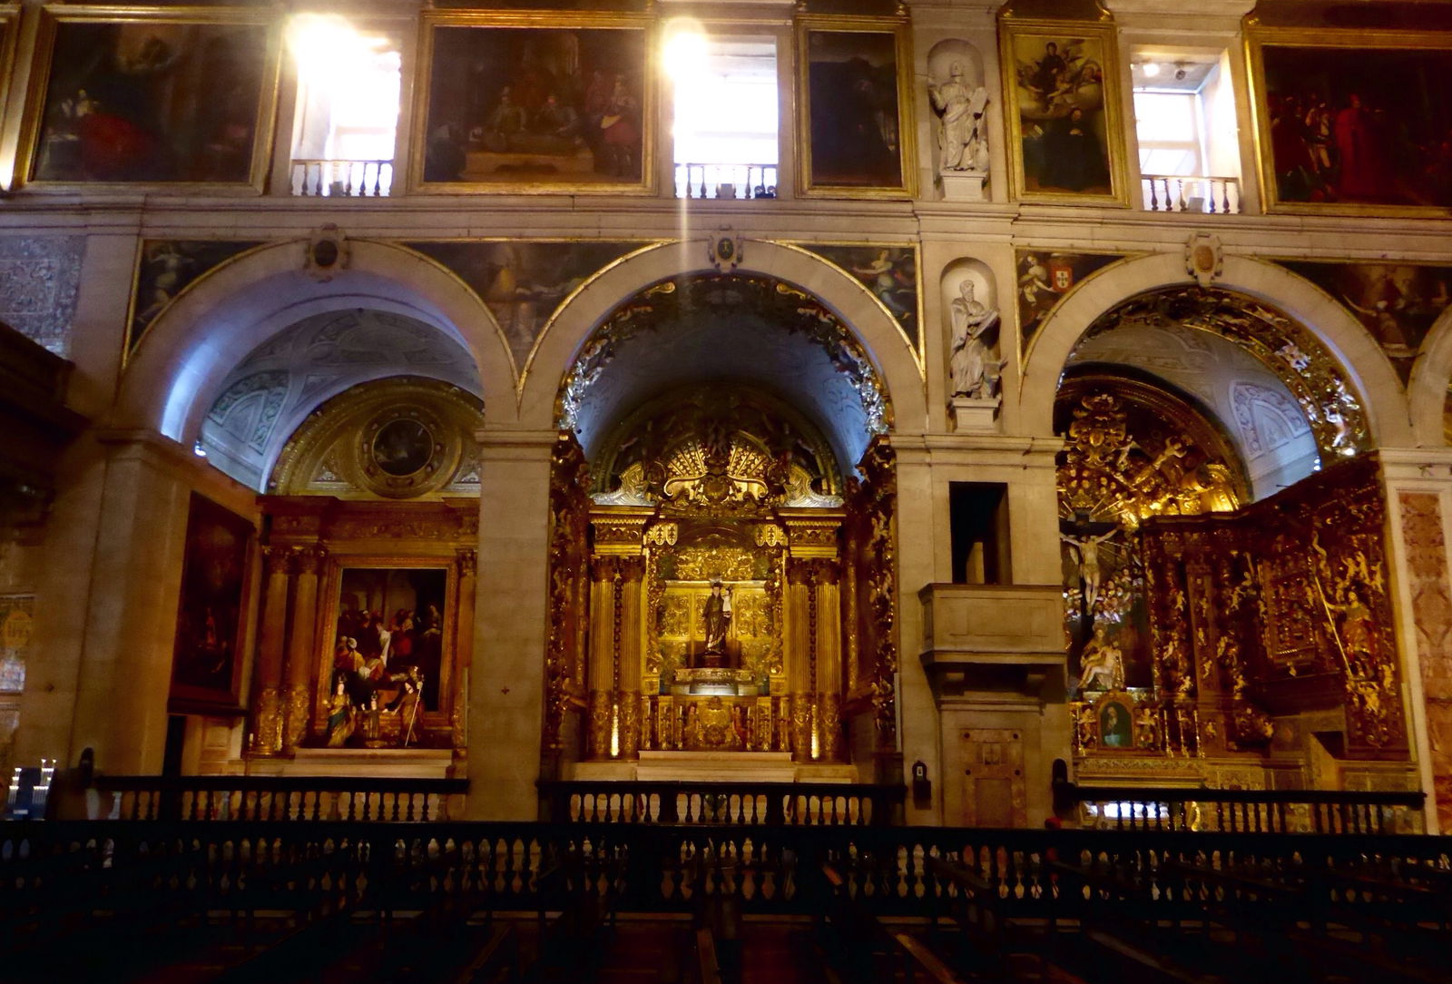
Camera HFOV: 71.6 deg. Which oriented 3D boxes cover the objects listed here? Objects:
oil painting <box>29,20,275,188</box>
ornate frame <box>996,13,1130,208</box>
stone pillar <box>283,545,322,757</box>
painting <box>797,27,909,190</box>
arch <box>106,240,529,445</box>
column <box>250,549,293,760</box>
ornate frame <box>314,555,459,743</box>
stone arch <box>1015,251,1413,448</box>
[{"bbox_3d":[-8.909,-6.058,15.588,3.450,2.860,0.170,1,-12,-1],"label":"oil painting"},{"bbox_3d":[5.298,-6.214,15.803,1.940,3.700,0.250,1,-12,-1],"label":"ornate frame"},{"bbox_3d":[-7.327,2.670,17.466,0.504,3.543,0.504,0,-12,-1],"label":"stone pillar"},{"bbox_3d":[1.971,-5.891,15.473,1.765,2.851,0.150,0,-12,-1],"label":"painting"},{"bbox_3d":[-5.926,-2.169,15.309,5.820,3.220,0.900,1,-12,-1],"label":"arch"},{"bbox_3d":[-7.830,2.715,17.447,0.503,3.595,0.503,0,-12,-1],"label":"column"},{"bbox_3d":[-5.999,2.717,17.787,2.470,3.153,0.200,0,-12,-1],"label":"ornate frame"},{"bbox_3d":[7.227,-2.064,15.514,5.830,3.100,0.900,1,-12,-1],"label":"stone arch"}]

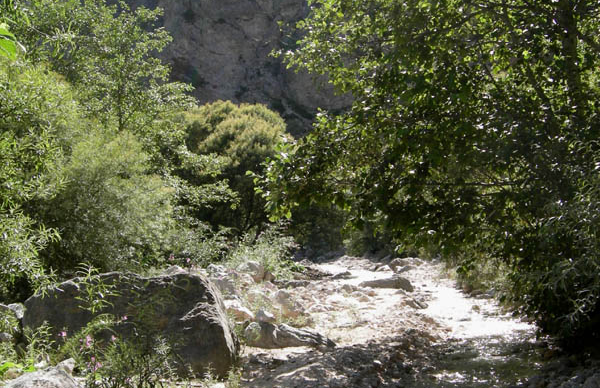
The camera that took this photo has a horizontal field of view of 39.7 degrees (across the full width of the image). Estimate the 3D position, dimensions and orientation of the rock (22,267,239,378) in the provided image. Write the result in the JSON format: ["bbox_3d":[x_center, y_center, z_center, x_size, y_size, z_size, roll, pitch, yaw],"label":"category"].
[{"bbox_3d":[-1.520,1.100,7.500,1.900,0.920,1.200,0,-1,0],"label":"rock"}]

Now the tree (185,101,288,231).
[{"bbox_3d":[-1.550,-0.600,20.000,2.600,3.300,2.500,0,-1,0],"label":"tree"}]

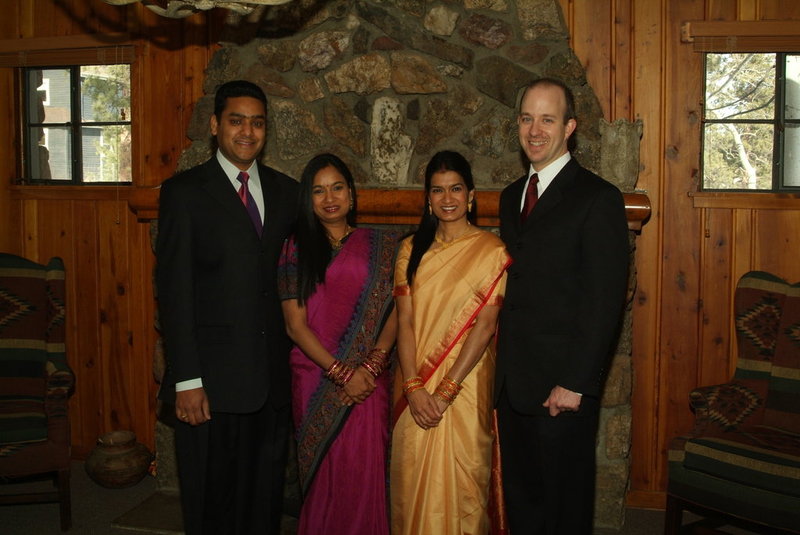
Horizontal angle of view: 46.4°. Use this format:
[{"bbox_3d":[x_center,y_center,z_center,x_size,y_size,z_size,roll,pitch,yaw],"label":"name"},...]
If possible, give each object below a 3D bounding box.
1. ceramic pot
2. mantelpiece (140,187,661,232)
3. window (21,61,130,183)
[{"bbox_3d":[-1.353,0.921,4.485,0.295,0.240,0.295,0,6,0],"label":"ceramic pot"},{"bbox_3d":[-0.082,-0.253,4.025,2.240,0.165,0.280,2,6,14],"label":"mantelpiece"},{"bbox_3d":[-1.635,-0.725,4.735,0.610,0.610,0.070,2,6,14],"label":"window"}]

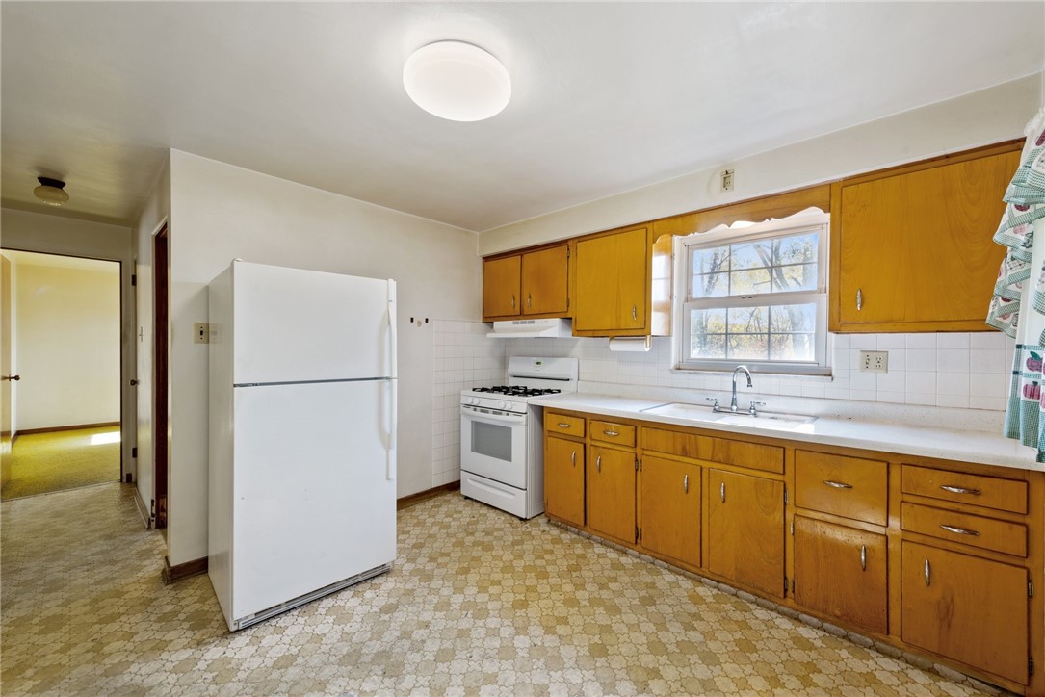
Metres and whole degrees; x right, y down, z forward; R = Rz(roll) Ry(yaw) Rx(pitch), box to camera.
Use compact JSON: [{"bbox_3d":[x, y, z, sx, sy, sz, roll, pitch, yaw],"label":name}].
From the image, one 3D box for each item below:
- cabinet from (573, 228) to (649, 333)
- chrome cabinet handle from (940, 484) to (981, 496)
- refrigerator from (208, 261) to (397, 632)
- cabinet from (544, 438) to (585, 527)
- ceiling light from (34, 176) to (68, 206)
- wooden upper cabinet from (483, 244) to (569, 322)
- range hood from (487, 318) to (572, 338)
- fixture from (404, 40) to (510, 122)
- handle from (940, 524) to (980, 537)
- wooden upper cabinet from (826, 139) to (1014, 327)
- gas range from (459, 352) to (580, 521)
[{"bbox_3d":[0.733,-0.463,3.056,0.640,0.751,0.337,0,0,43],"label":"cabinet"},{"bbox_3d":[1.672,0.542,1.550,0.103,0.018,0.026,0,0,43],"label":"chrome cabinet handle"},{"bbox_3d":[-1.254,0.456,2.327,0.766,1.690,0.792,0,0,-44],"label":"refrigerator"},{"bbox_3d":[0.507,0.933,3.075,0.350,0.595,0.619,0,0,43],"label":"cabinet"},{"bbox_3d":[-3.089,-1.021,2.670,0.155,0.160,0.155,0,0,43],"label":"ceiling light"},{"bbox_3d":[0.109,-0.543,3.638,1.048,0.601,0.337,0,0,43],"label":"wooden upper cabinet"},{"bbox_3d":[0.090,-0.167,3.599,0.762,0.150,0.420,0,0,43],"label":"range hood"},{"bbox_3d":[-0.258,-1.044,1.640,0.430,0.080,0.430,0,0,0],"label":"fixture"},{"bbox_3d":[1.671,0.696,1.551,0.102,0.018,0.026,0,0,43],"label":"handle"},{"bbox_3d":[1.909,-0.453,1.960,0.645,0.751,0.337,0,0,43],"label":"wooden upper cabinet"},{"bbox_3d":[-0.025,0.692,3.460,0.762,1.198,0.690,0,0,43],"label":"gas range"}]

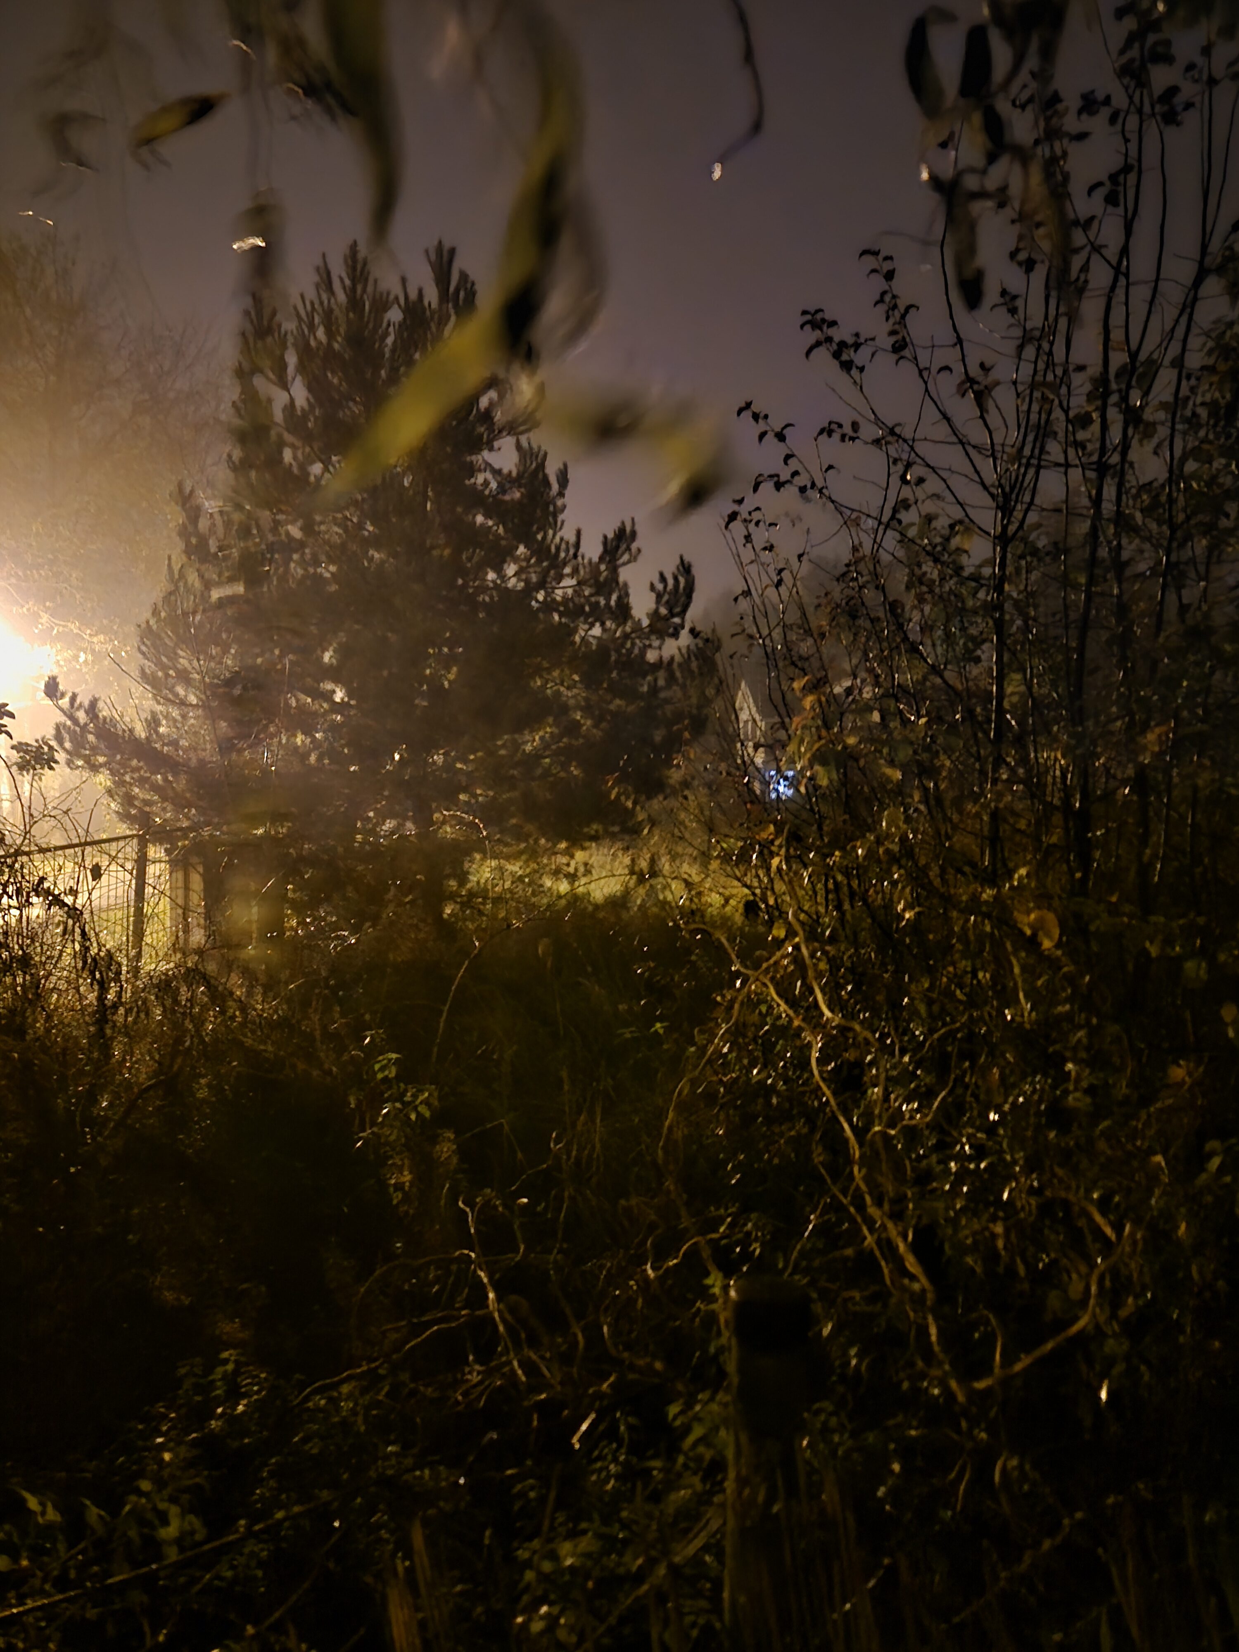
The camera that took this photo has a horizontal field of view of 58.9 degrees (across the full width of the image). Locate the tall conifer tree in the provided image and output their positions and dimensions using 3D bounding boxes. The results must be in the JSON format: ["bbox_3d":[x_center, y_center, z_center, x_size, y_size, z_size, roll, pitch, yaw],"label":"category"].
[{"bbox_3d":[-2.280,-2.300,10.400,6.000,6.300,5.600,1,1,0],"label":"tall conifer tree"}]

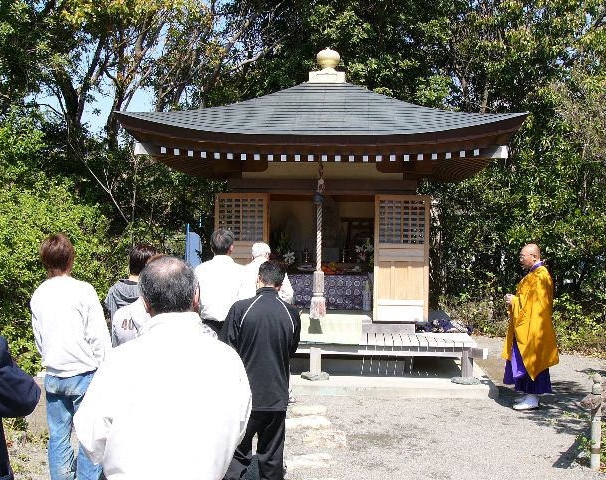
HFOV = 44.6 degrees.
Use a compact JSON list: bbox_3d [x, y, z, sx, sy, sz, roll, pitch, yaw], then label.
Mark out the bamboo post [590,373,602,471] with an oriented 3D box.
[{"bbox_3d":[2.160,1.338,5.460,0.068,0.710,0.068,1,0,0],"label":"bamboo post"}]

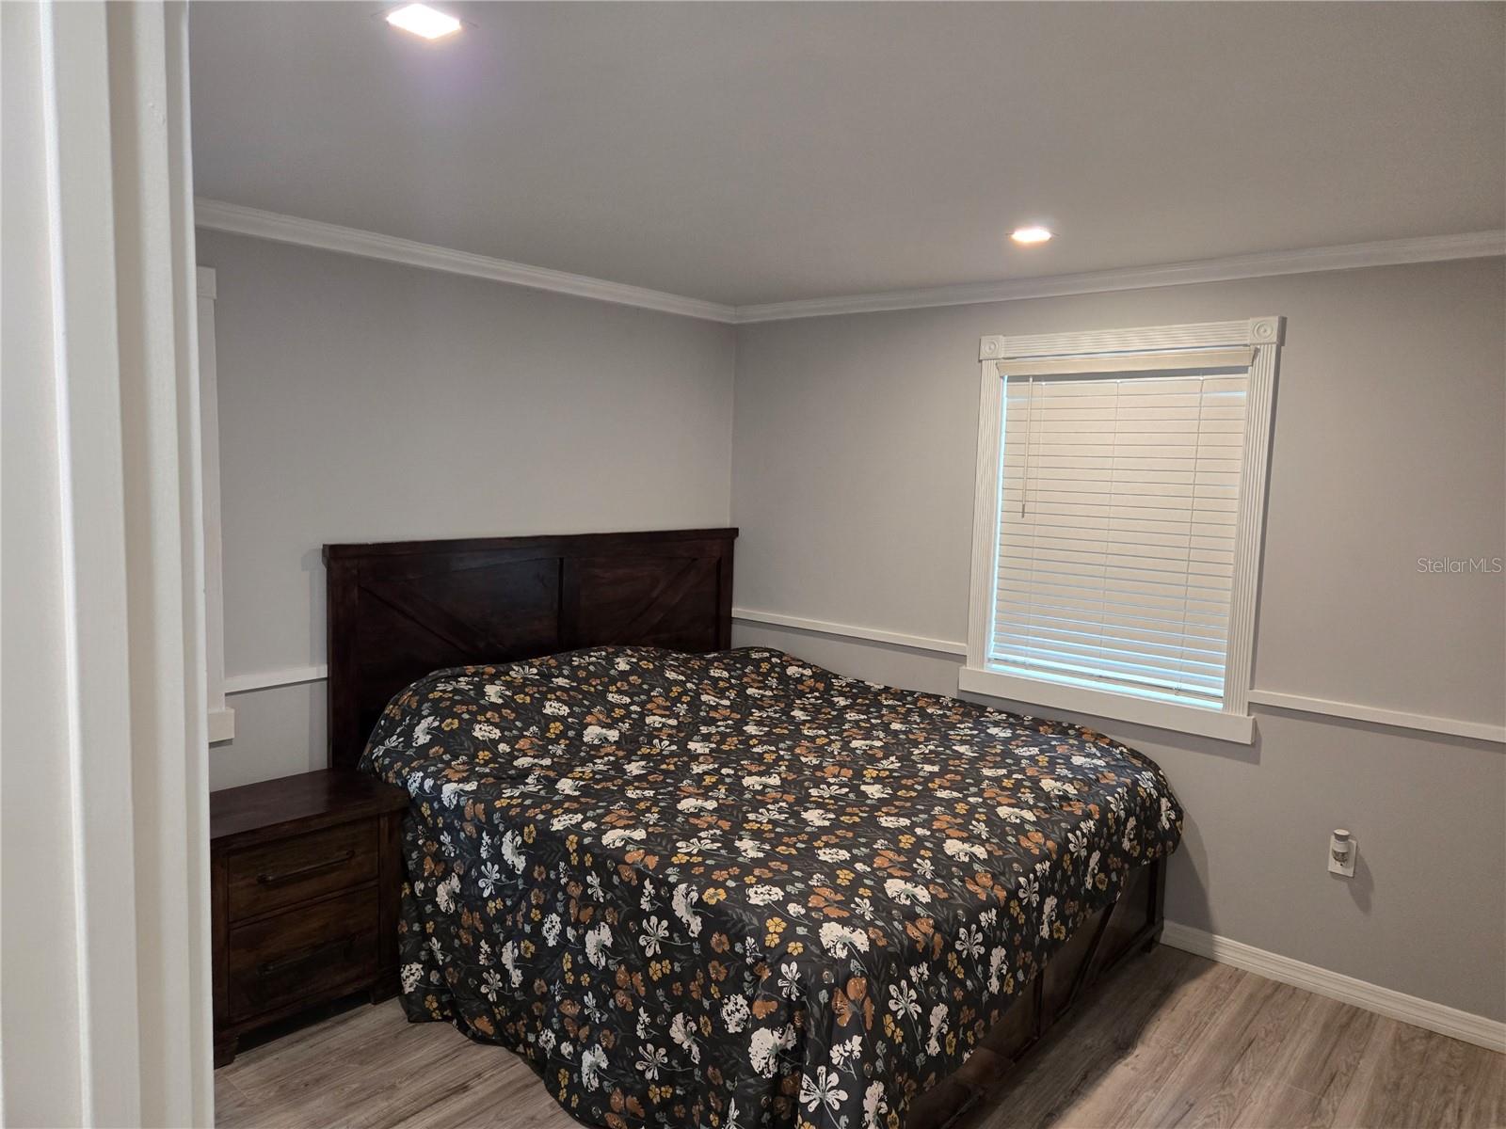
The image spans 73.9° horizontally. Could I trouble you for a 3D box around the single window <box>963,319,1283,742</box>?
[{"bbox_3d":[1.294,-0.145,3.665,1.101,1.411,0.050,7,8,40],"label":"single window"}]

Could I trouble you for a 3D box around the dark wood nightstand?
[{"bbox_3d":[-1.437,1.029,3.022,0.447,0.635,0.625,7,8,40],"label":"dark wood nightstand"}]

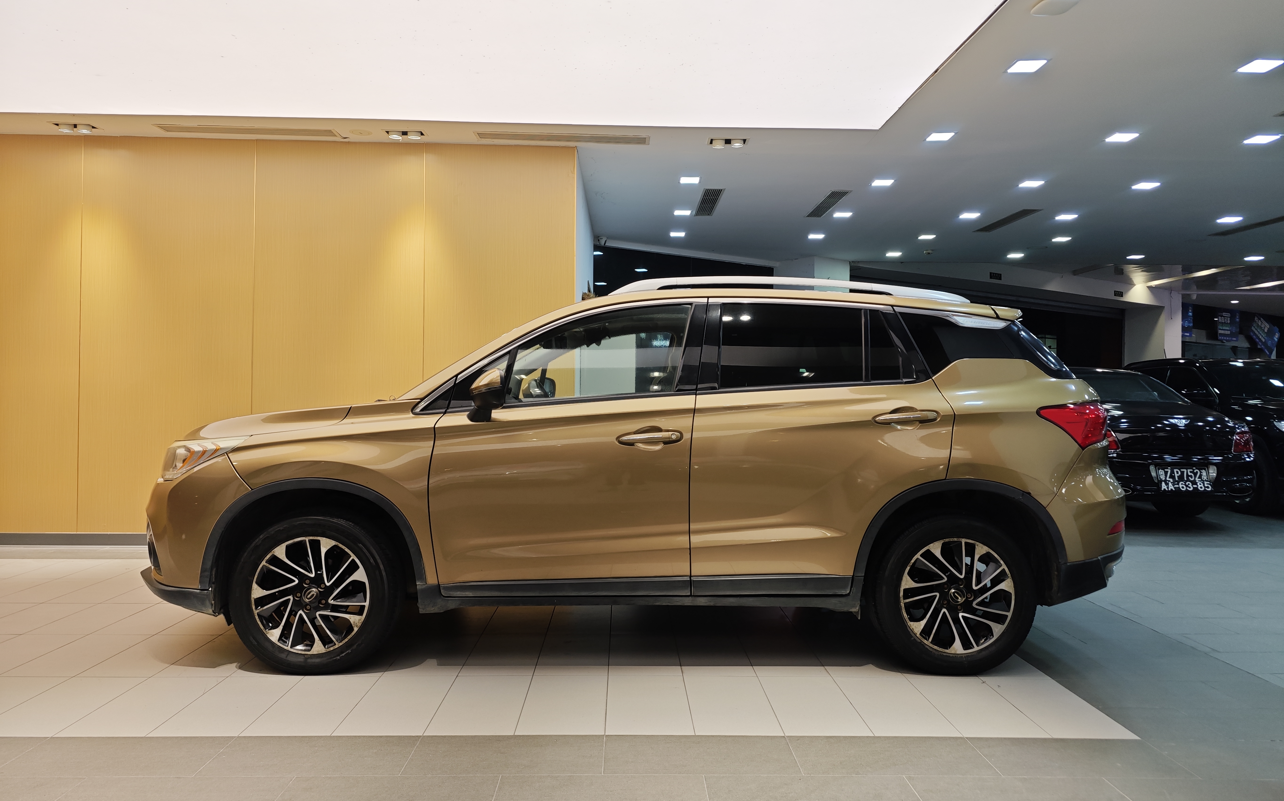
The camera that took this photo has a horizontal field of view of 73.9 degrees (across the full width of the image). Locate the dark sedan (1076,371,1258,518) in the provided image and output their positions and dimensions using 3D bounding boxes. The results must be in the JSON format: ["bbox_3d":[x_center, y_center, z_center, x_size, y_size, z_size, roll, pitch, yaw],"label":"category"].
[{"bbox_3d":[4.702,0.439,10.000,2.000,1.480,5.280,1,0,1],"label":"dark sedan"}]

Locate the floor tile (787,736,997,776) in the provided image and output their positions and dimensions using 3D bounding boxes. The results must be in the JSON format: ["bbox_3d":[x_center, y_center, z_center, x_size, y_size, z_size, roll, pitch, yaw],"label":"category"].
[{"bbox_3d":[0.789,1.139,2.724,0.606,0.012,0.303,1,0,-1],"label":"floor tile"}]

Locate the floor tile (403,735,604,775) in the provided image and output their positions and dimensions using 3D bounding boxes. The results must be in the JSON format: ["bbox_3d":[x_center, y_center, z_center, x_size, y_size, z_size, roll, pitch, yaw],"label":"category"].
[{"bbox_3d":[-0.422,1.127,2.695,0.606,0.012,0.303,1,0,-1],"label":"floor tile"}]

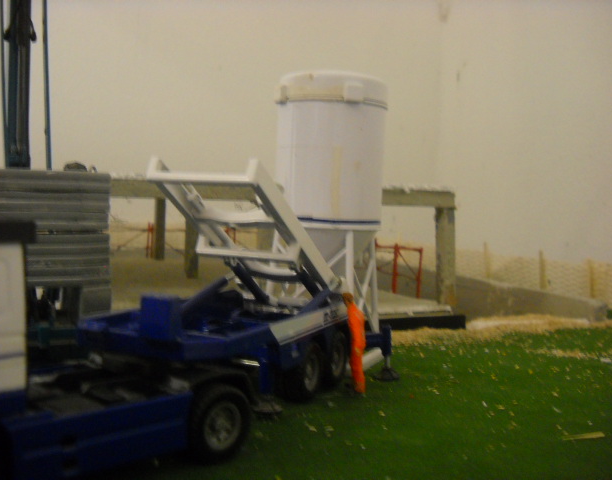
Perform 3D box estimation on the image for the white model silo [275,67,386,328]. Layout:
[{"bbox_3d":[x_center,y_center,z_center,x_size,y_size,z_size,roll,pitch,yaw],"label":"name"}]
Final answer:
[{"bbox_3d":[0.010,-0.012,0.354,0.050,0.126,0.052,3,2,0],"label":"white model silo"}]

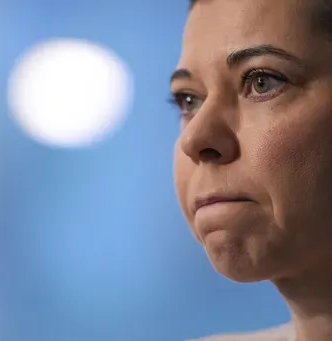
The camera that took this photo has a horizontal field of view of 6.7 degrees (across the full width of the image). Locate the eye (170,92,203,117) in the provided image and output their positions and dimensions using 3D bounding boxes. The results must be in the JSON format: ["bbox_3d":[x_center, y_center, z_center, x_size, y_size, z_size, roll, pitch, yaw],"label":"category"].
[{"bbox_3d":[0.014,-0.041,1.745,0.015,0.015,0.028,5,-13,-42],"label":"eye"}]

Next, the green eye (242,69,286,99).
[{"bbox_3d":[0.059,-0.051,1.700,0.028,0.015,0.015,-11,-12,40],"label":"green eye"}]

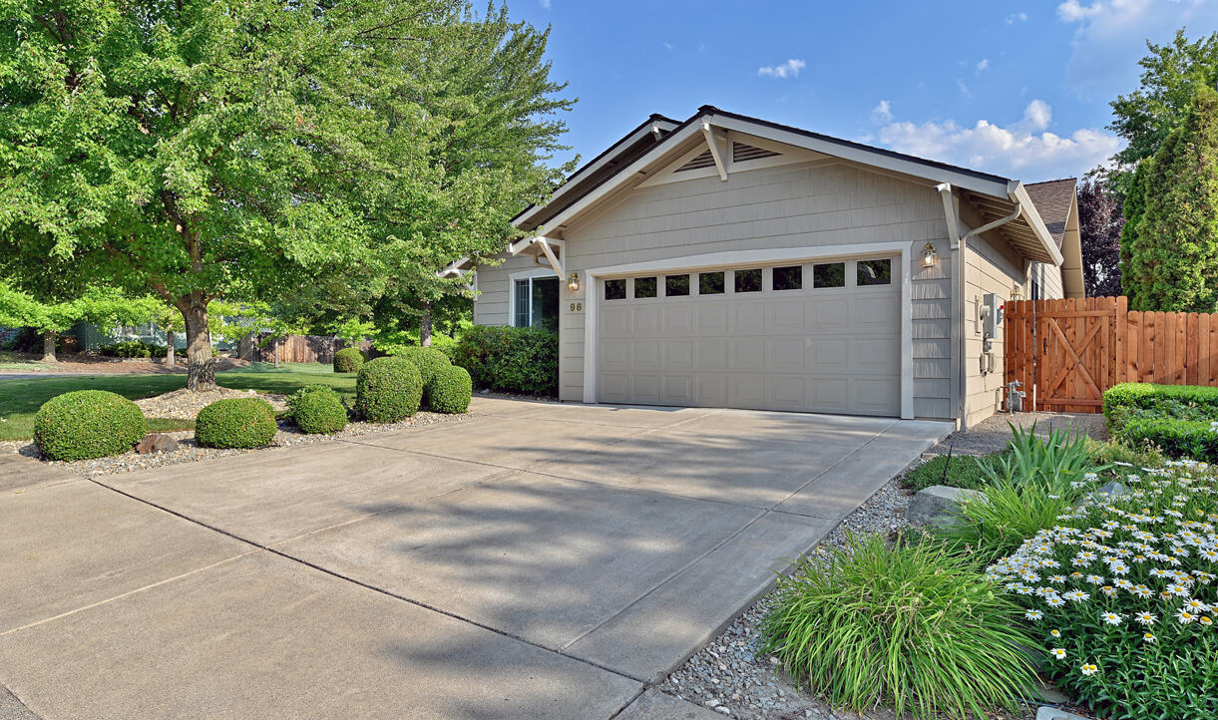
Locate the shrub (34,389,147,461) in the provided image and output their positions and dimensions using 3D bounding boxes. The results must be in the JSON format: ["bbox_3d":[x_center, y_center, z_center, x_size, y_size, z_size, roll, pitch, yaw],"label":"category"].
[{"bbox_3d":[-5.320,0.670,7.660,0.980,0.720,0.980,0,0,0],"label":"shrub"}]

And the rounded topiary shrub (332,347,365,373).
[{"bbox_3d":[-7.870,0.130,22.500,0.960,0.790,0.960,0,0,0],"label":"rounded topiary shrub"}]

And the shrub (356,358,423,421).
[{"bbox_3d":[-3.010,0.400,10.220,0.880,0.910,0.880,0,0,0],"label":"shrub"}]

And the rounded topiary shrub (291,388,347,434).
[{"bbox_3d":[-3.600,0.630,9.290,0.650,0.590,0.650,0,0,0],"label":"rounded topiary shrub"}]

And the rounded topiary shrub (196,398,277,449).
[{"bbox_3d":[-4.180,0.710,8.370,0.860,0.570,0.860,0,0,0],"label":"rounded topiary shrub"}]

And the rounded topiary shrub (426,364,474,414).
[{"bbox_3d":[-2.330,0.430,10.980,0.640,0.730,0.640,0,0,0],"label":"rounded topiary shrub"}]

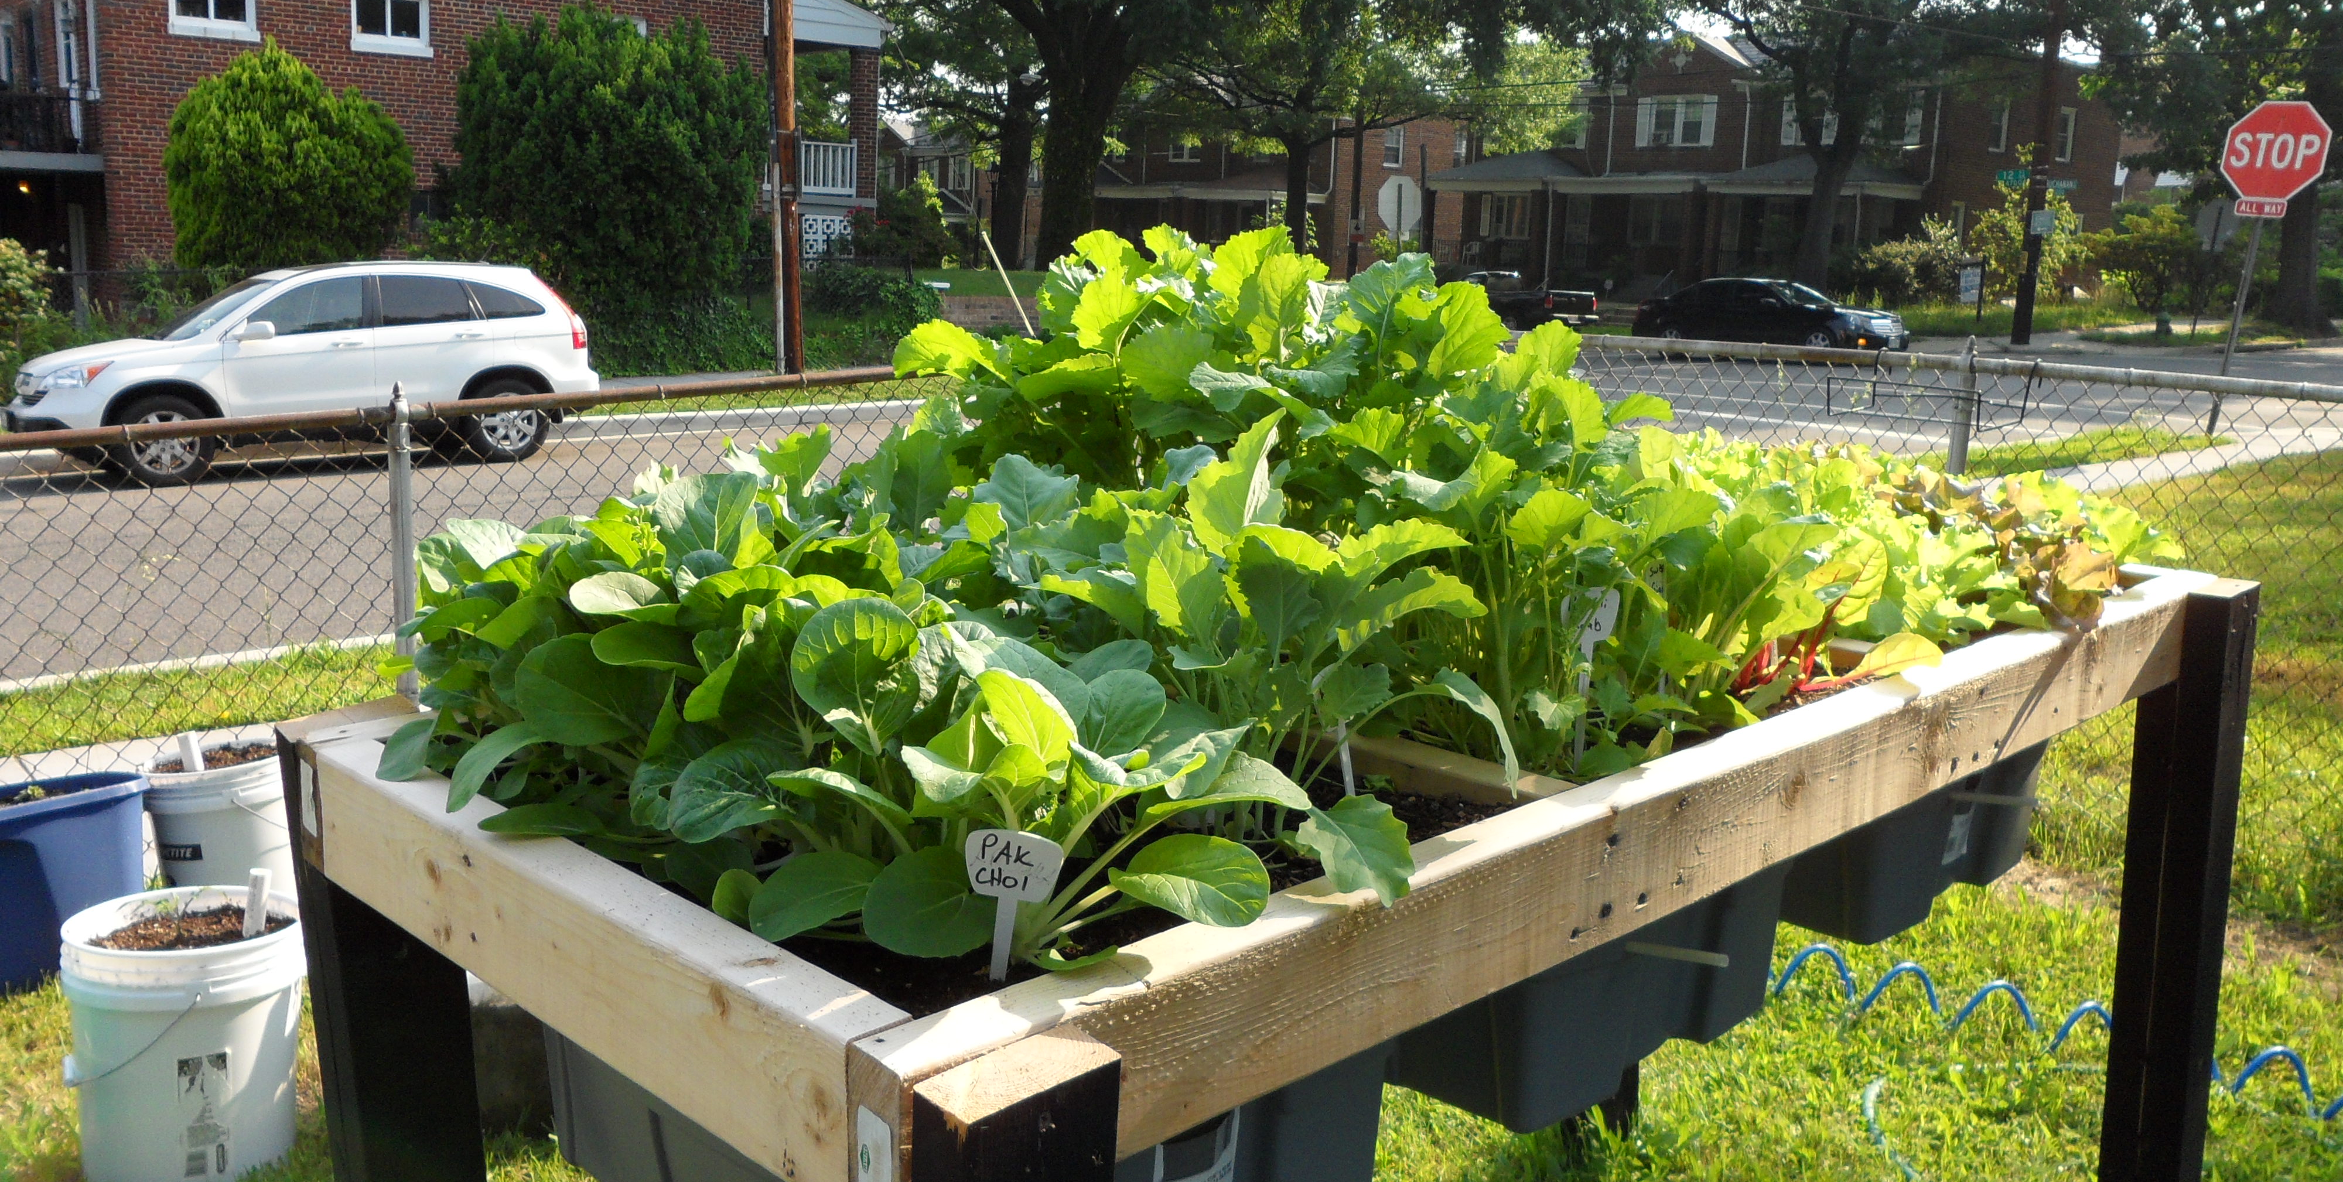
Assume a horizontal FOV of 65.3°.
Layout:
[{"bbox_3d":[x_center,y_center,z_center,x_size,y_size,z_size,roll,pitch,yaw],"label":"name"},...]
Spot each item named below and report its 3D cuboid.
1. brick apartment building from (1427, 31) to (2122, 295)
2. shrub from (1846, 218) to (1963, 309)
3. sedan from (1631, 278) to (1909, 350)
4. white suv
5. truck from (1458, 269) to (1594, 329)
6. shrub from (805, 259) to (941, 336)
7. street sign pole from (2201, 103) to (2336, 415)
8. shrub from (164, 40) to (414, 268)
[{"bbox_3d":[18.455,-13.328,58.469,13.000,8.200,17.200,-5,13,-38],"label":"brick apartment building"},{"bbox_3d":[17.715,-7.814,44.186,2.400,2.300,2.700,-5,13,-38],"label":"shrub"},{"bbox_3d":[10.500,-4.772,32.182,1.810,1.450,4.850,-6,12,-40],"label":"sedan"},{"bbox_3d":[-7.147,-1.912,15.304,4.530,1.680,1.820,-8,15,-38],"label":"white suv"},{"bbox_3d":[8.047,-7.138,45.766,1.950,1.800,5.300,-6,11,-38],"label":"truck"},{"bbox_3d":[-3.995,-3.884,24.342,1.750,1.150,1.300,-5,13,-38],"label":"shrub"},{"bbox_3d":[10.033,-2.954,17.035,0.100,3.090,0.880,-5,17,-38],"label":"street sign pole"},{"bbox_3d":[-10.742,-5.115,22.088,2.750,3.050,2.600,-5,13,-38],"label":"shrub"}]

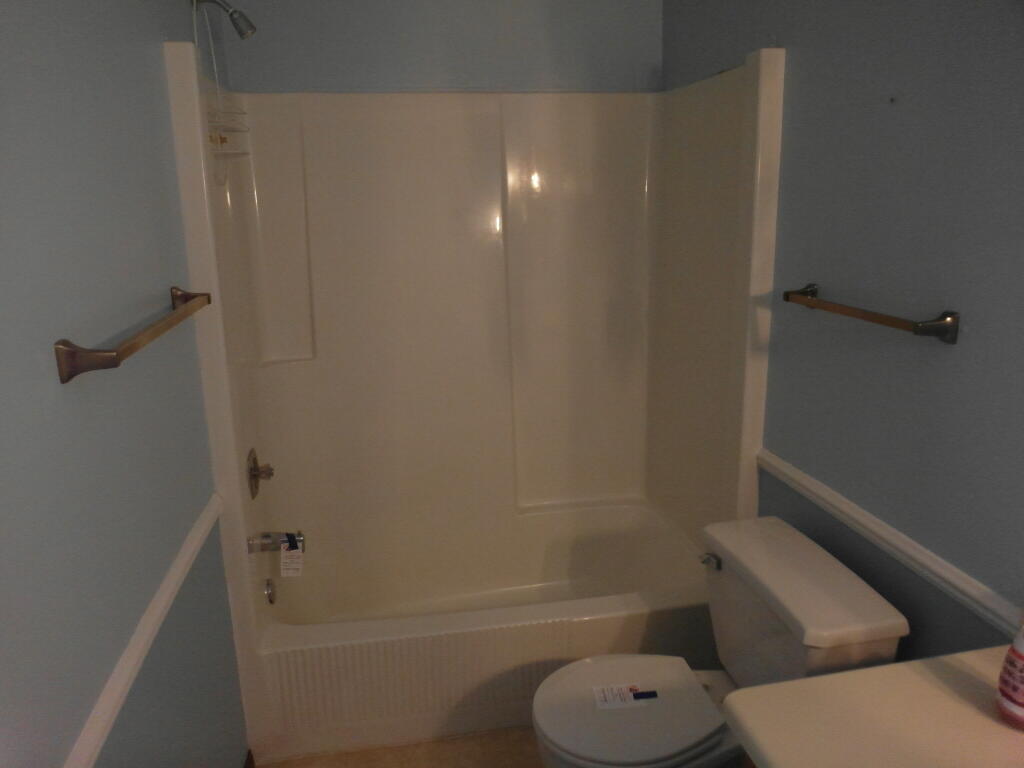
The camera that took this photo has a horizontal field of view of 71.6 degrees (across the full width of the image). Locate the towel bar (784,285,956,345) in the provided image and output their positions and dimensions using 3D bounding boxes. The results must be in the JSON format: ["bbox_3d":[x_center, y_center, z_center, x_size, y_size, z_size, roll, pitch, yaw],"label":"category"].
[{"bbox_3d":[0.763,-0.165,1.581,0.074,0.061,0.505,-4,14,-10],"label":"towel bar"}]

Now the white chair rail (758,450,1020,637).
[{"bbox_3d":[0.814,0.335,1.621,0.025,0.065,1.000,-4,14,-10],"label":"white chair rail"}]

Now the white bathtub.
[{"bbox_3d":[-0.068,0.785,2.486,1.484,0.385,0.780,-4,14,-10],"label":"white bathtub"}]

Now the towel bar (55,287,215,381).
[{"bbox_3d":[-0.662,-0.113,1.317,0.075,0.064,0.653,-4,14,-10],"label":"towel bar"}]

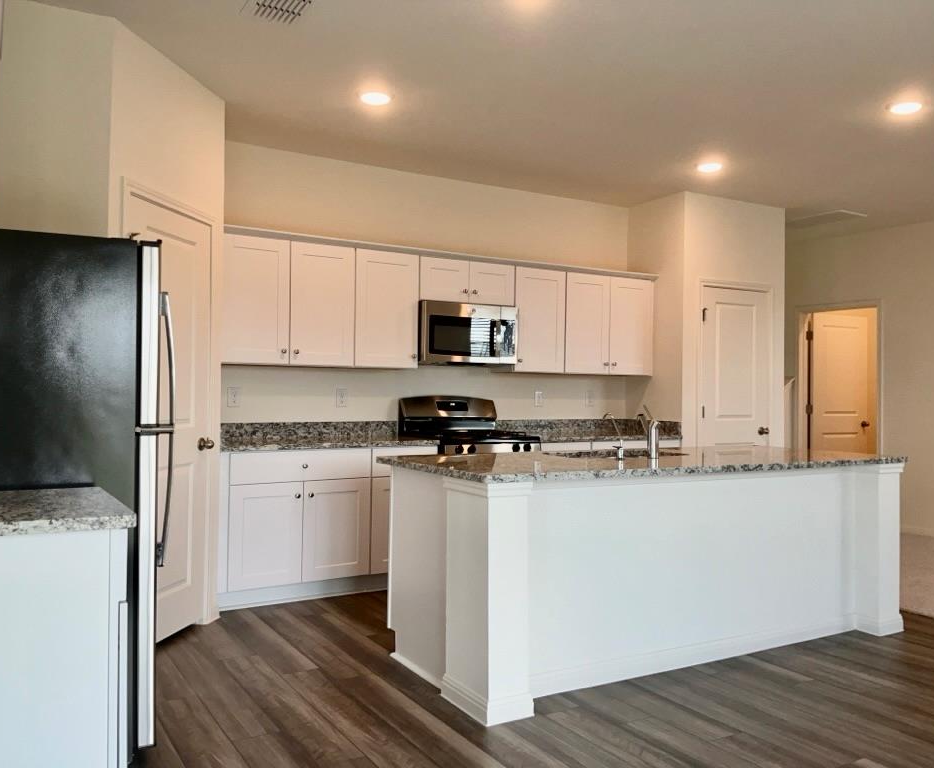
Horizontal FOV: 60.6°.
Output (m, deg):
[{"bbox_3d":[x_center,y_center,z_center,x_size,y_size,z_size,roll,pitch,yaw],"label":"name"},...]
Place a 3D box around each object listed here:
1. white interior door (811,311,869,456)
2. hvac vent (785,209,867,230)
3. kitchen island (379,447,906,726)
[{"bbox_3d":[3.804,0.308,8.162,0.760,2.030,0.037,1,-1,-25],"label":"white interior door"},{"bbox_3d":[3.079,-1.416,6.993,0.363,0.022,0.681,1,-1,-30],"label":"hvac vent"},{"bbox_3d":[0.934,0.808,3.916,2.575,0.903,0.941,1,-1,-30],"label":"kitchen island"}]

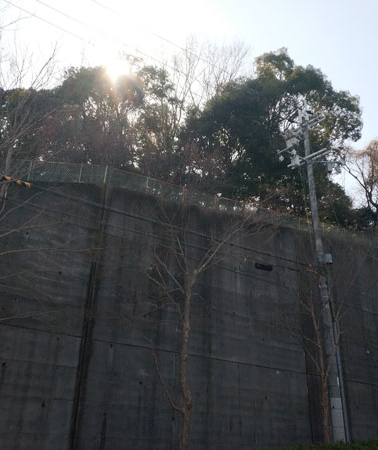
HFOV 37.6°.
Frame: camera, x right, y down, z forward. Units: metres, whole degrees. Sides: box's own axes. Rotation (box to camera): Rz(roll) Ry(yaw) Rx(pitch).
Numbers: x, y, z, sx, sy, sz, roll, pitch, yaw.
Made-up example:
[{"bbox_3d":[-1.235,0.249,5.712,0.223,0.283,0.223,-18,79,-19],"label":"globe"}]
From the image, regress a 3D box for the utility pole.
[{"bbox_3d":[4.676,1.777,19.153,1.100,13.259,2.000,20,-29,-41],"label":"utility pole"}]

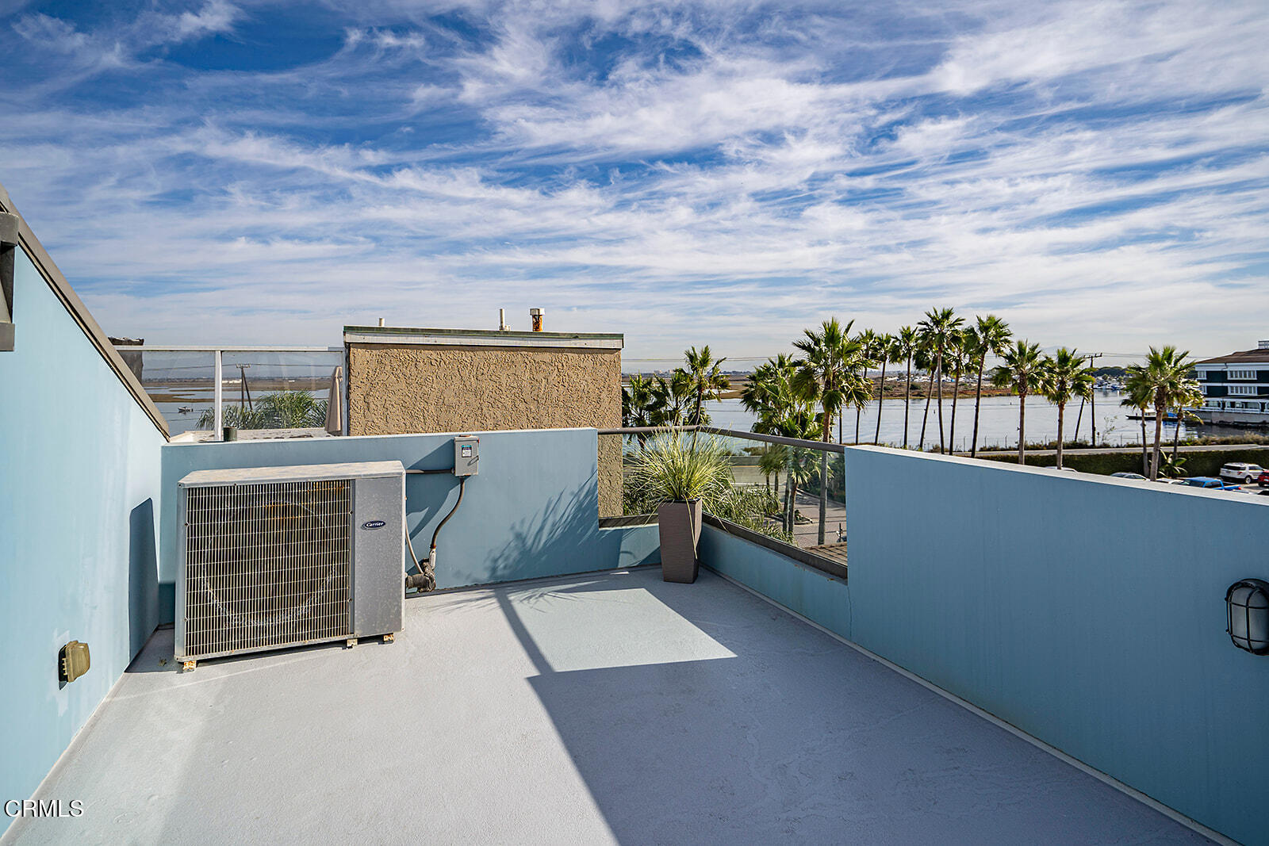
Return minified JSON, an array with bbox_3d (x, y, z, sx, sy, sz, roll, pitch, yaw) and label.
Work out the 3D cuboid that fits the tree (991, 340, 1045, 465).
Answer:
[{"bbox_3d":[30.409,-0.248,50.087,4.200,12.488,4.200,2,4,31],"label":"tree"}]

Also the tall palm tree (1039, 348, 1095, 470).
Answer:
[{"bbox_3d":[34.804,-0.205,51.383,3.900,11.640,3.900,2,5,34],"label":"tall palm tree"}]

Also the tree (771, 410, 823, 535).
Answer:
[{"bbox_3d":[9.905,2.923,38.766,3.100,7.607,3.100,1,4,14],"label":"tree"}]

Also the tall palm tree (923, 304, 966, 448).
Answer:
[{"bbox_3d":[31.118,-3.222,63.925,4.100,16.654,4.100,2,4,26],"label":"tall palm tree"}]

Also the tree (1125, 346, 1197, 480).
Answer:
[{"bbox_3d":[43.622,-0.437,52.890,4.500,11.858,4.500,3,5,39],"label":"tree"}]

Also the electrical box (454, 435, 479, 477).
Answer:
[{"bbox_3d":[-1.177,0.234,4.432,0.155,0.262,0.100,-2,4,-24],"label":"electrical box"}]

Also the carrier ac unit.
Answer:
[{"bbox_3d":[-1.670,0.663,3.187,0.957,0.845,0.372,-1,4,-22],"label":"carrier ac unit"}]

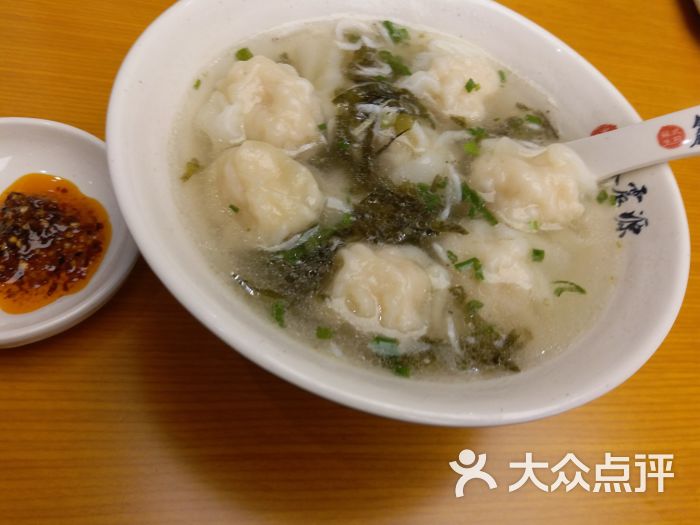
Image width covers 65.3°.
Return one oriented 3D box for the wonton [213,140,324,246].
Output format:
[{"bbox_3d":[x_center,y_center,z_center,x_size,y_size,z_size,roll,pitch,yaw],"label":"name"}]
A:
[{"bbox_3d":[-0.028,-0.023,0.188,0.037,0.029,0.043,-13,63,-21],"label":"wonton"}]

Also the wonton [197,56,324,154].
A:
[{"bbox_3d":[-0.033,-0.059,0.210,0.047,0.029,0.045,7,57,-10],"label":"wonton"}]

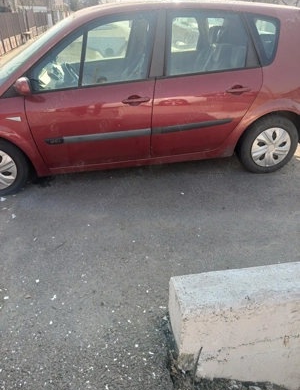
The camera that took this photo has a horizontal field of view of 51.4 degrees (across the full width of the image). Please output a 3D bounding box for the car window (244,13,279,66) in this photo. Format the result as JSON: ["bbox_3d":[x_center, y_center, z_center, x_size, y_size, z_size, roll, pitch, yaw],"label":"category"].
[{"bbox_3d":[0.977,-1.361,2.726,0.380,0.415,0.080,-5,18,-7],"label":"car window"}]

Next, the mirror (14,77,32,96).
[{"bbox_3d":[-0.995,-0.849,2.441,0.120,0.155,0.200,-5,30,-7],"label":"mirror"}]

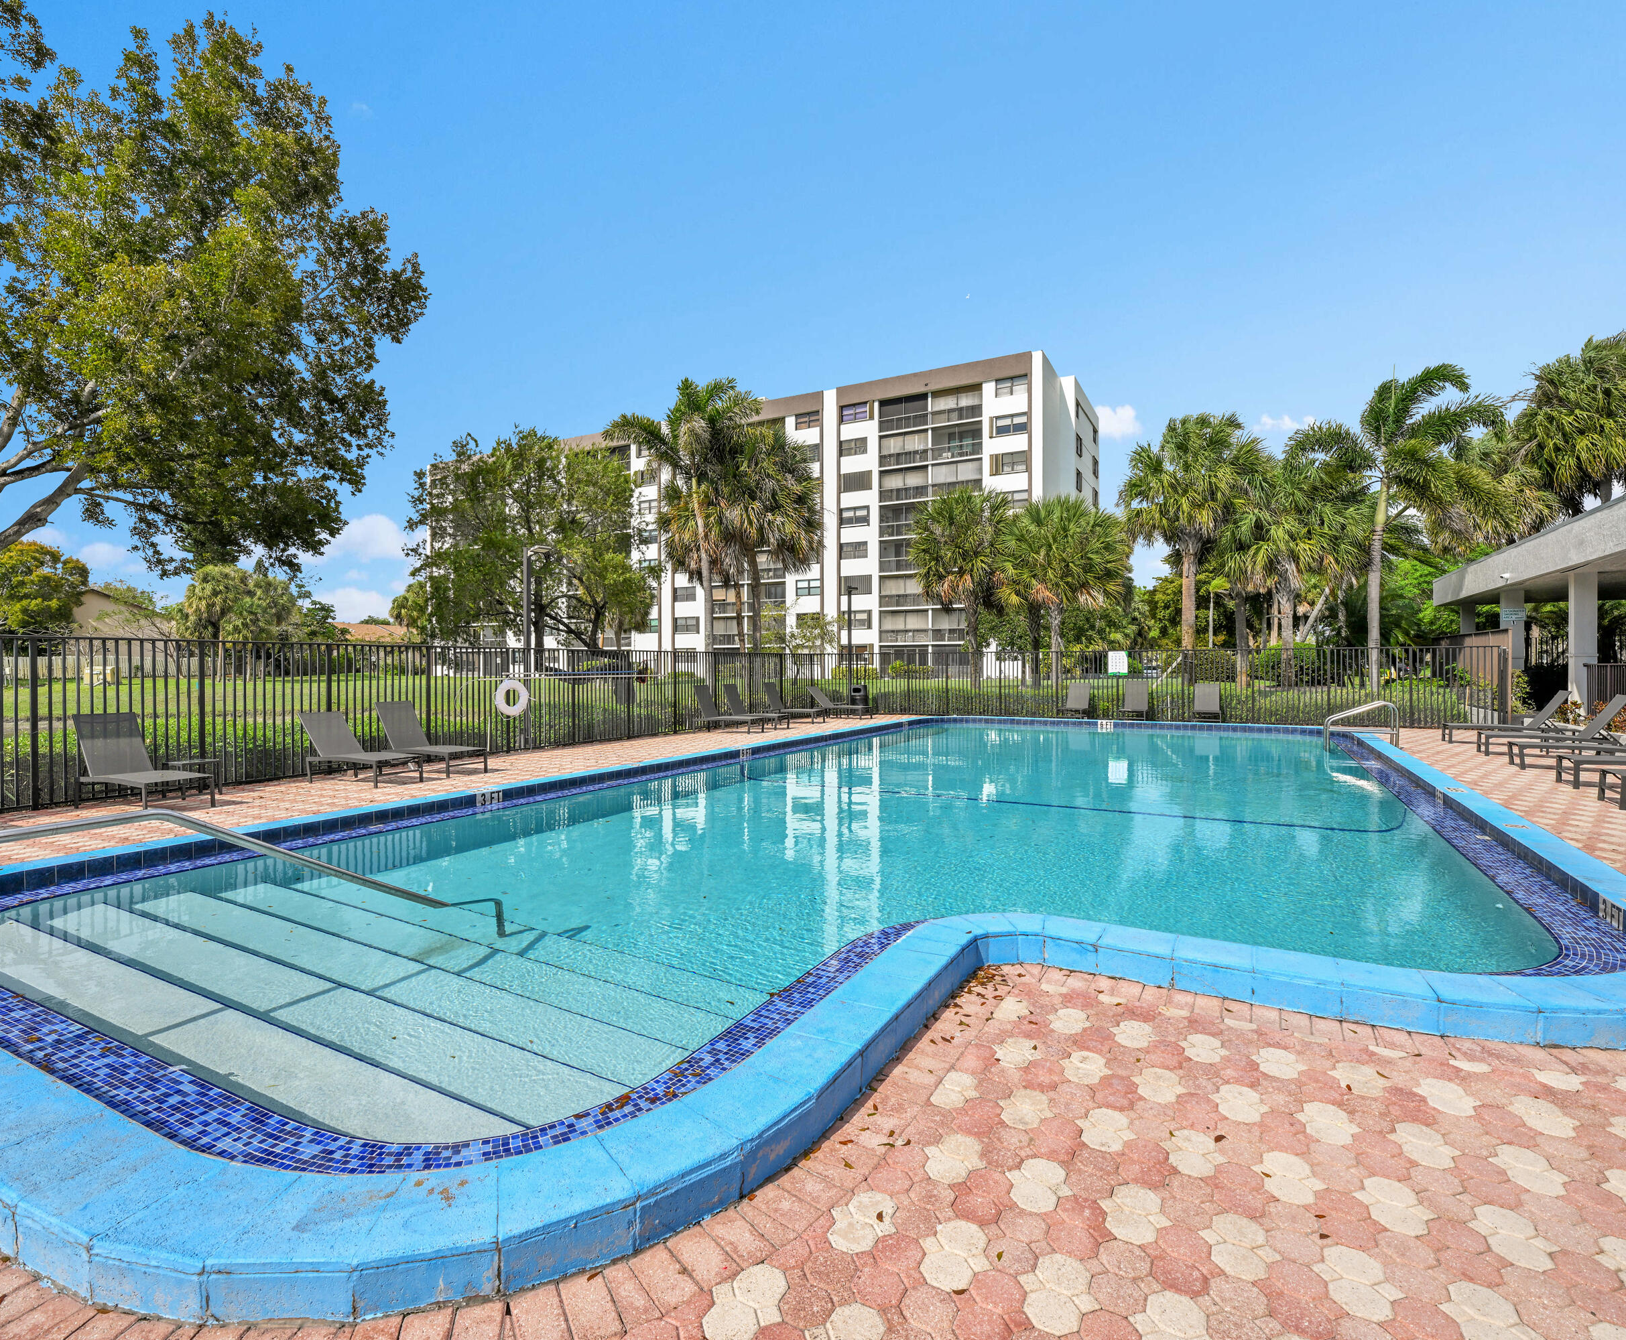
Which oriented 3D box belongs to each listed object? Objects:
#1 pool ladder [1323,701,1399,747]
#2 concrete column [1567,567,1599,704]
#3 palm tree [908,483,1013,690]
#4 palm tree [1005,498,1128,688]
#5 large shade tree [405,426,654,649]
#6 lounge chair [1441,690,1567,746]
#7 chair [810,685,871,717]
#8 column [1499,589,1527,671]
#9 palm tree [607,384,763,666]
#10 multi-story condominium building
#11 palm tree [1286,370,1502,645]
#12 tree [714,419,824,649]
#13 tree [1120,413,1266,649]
[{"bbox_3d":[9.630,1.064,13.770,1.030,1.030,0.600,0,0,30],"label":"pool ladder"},{"bbox_3d":[17.900,-0.600,18.200,0.420,3.250,0.420,0,0,30],"label":"concrete column"},{"bbox_3d":[6.300,-3.320,33.000,4.400,8.700,4.400,0,0,30],"label":"palm tree"},{"bbox_3d":[9.410,-2.644,29.000,4.450,7.535,4.300,0,0,18],"label":"palm tree"},{"bbox_3d":[-8.885,-3.188,24.500,7.300,8.889,7.000,0,0,-20],"label":"large shade tree"},{"bbox_3d":[12.320,0.850,13.840,1.680,0.940,0.630,0,0,30],"label":"lounge chair"},{"bbox_3d":[0.670,0.905,21.860,1.850,0.880,0.660,0,0,29],"label":"chair"},{"bbox_3d":[16.560,-0.392,18.500,0.350,2.950,0.350,0,0,30],"label":"column"},{"bbox_3d":[-4.419,-4.337,26.500,5.200,11.139,4.900,0,0,-9],"label":"palm tree"},{"bbox_3d":[-7.400,-10.630,75.800,63.500,22.800,17.500,0,0,28],"label":"multi-story condominium building"},{"bbox_3d":[16.113,-3.572,21.500,4.800,9.623,4.700,0,0,37],"label":"palm tree"},{"bbox_3d":[-1.900,-4.770,33.000,4.500,11.600,4.500,0,0,0],"label":"tree"},{"bbox_3d":[12.700,-3.730,26.000,4.800,9.600,4.800,0,0,30],"label":"tree"}]

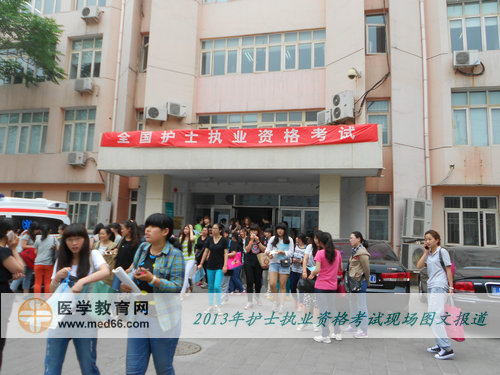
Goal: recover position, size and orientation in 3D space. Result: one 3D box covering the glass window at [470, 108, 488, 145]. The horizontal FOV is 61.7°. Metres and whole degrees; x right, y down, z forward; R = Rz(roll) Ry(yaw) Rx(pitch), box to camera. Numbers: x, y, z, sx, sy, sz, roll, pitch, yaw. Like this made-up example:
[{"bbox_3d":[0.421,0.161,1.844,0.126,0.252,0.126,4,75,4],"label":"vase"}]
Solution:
[{"bbox_3d":[8.205,-2.155,14.985,0.540,1.400,0.080,0,-8,13],"label":"glass window"}]

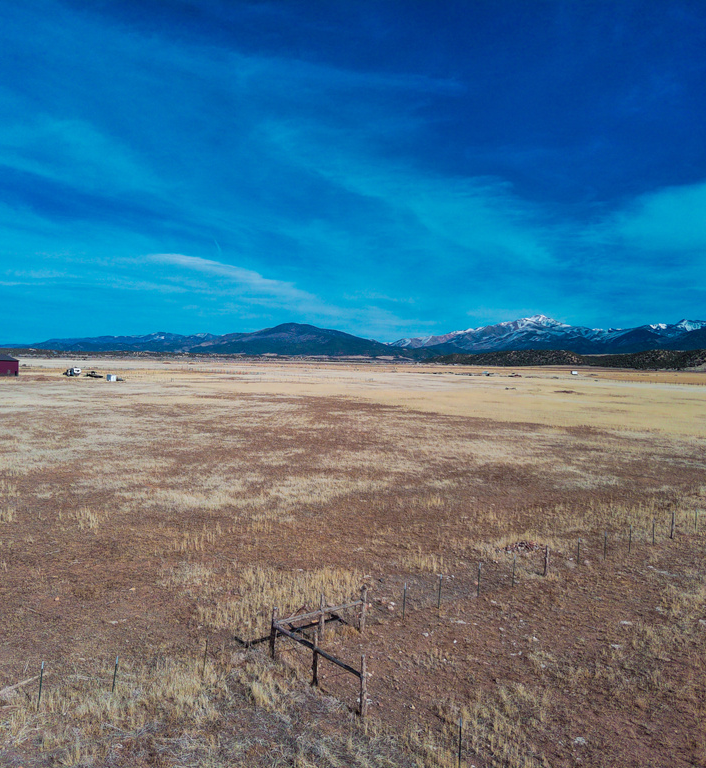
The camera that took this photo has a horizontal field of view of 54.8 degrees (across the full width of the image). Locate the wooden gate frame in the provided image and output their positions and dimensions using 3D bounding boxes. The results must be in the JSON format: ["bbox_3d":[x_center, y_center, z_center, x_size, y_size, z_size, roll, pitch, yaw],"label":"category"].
[{"bbox_3d":[-1.154,7.843,20.730,3.180,1.620,5.630,1,2,1],"label":"wooden gate frame"}]

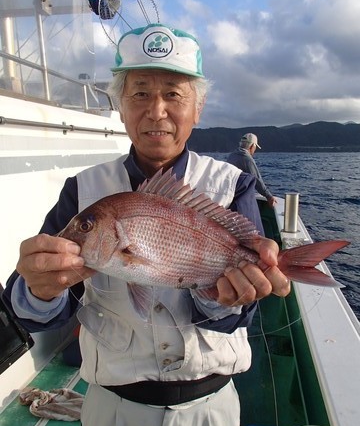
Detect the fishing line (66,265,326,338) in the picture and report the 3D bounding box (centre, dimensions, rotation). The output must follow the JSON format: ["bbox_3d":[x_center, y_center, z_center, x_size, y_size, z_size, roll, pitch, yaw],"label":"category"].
[{"bbox_3d":[0.023,0.123,0.540,0.355,0.098,0.080,0,9,0],"label":"fishing line"}]

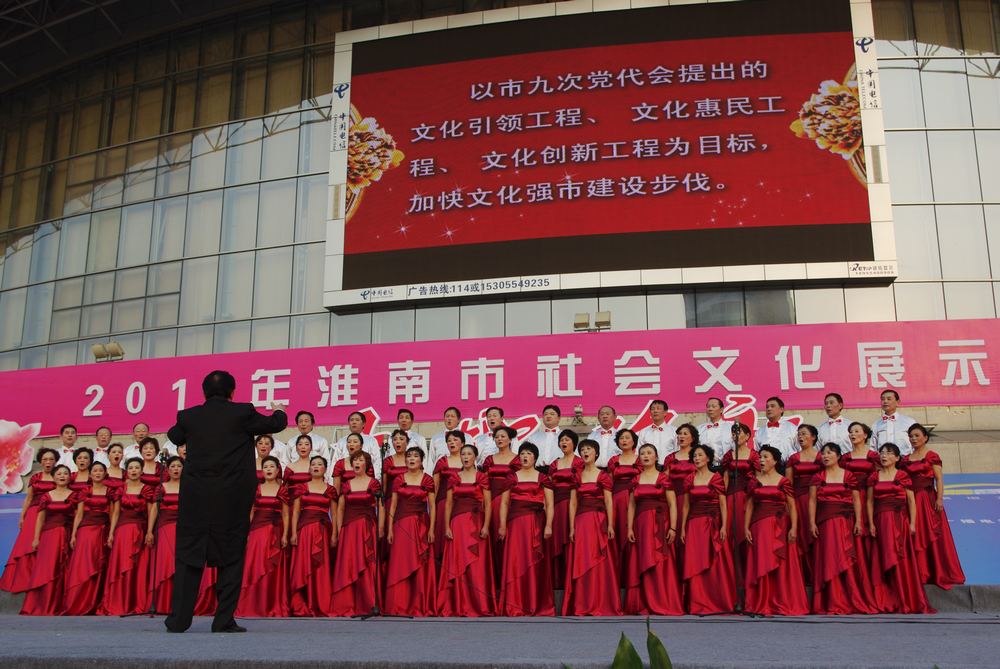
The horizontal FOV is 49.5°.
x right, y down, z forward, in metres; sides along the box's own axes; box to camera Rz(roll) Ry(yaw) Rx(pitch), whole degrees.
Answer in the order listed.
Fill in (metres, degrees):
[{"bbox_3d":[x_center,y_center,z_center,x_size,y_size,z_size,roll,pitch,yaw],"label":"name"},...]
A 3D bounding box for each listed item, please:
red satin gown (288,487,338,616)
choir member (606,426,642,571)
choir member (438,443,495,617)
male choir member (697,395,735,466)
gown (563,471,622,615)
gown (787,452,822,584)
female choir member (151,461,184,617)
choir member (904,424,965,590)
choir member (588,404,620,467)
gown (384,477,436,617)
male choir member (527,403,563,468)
[{"bbox_3d":[-1.890,2.166,10.991,0.500,1.325,0.430,1,-13,-6],"label":"red satin gown"},{"bbox_3d":[1.324,1.791,11.294,0.520,1.622,0.400,-3,-13,12],"label":"choir member"},{"bbox_3d":[-0.315,1.875,10.519,0.540,1.651,0.430,-2,-13,6],"label":"choir member"},{"bbox_3d":[2.381,1.521,11.654,0.490,1.720,0.320,-4,-14,18],"label":"male choir member"},{"bbox_3d":[0.873,1.987,10.387,0.540,1.365,0.450,-3,-13,10],"label":"gown"},{"bbox_3d":[3.111,1.834,10.846,0.550,1.349,0.450,-4,-14,17],"label":"gown"},{"bbox_3d":[-3.429,2.090,11.299,0.520,1.638,0.400,1,-13,-7],"label":"female choir member"},{"bbox_3d":[4.306,1.695,10.836,0.570,1.601,0.460,-6,-14,23],"label":"choir member"},{"bbox_3d":[1.159,1.587,11.636,0.520,1.690,0.320,-2,-13,6],"label":"choir member"},{"bbox_3d":[-0.877,2.072,10.689,0.520,1.360,0.450,-1,-13,2],"label":"gown"},{"bbox_3d":[0.579,1.651,12.086,0.500,1.738,0.310,-3,-13,10],"label":"male choir member"}]

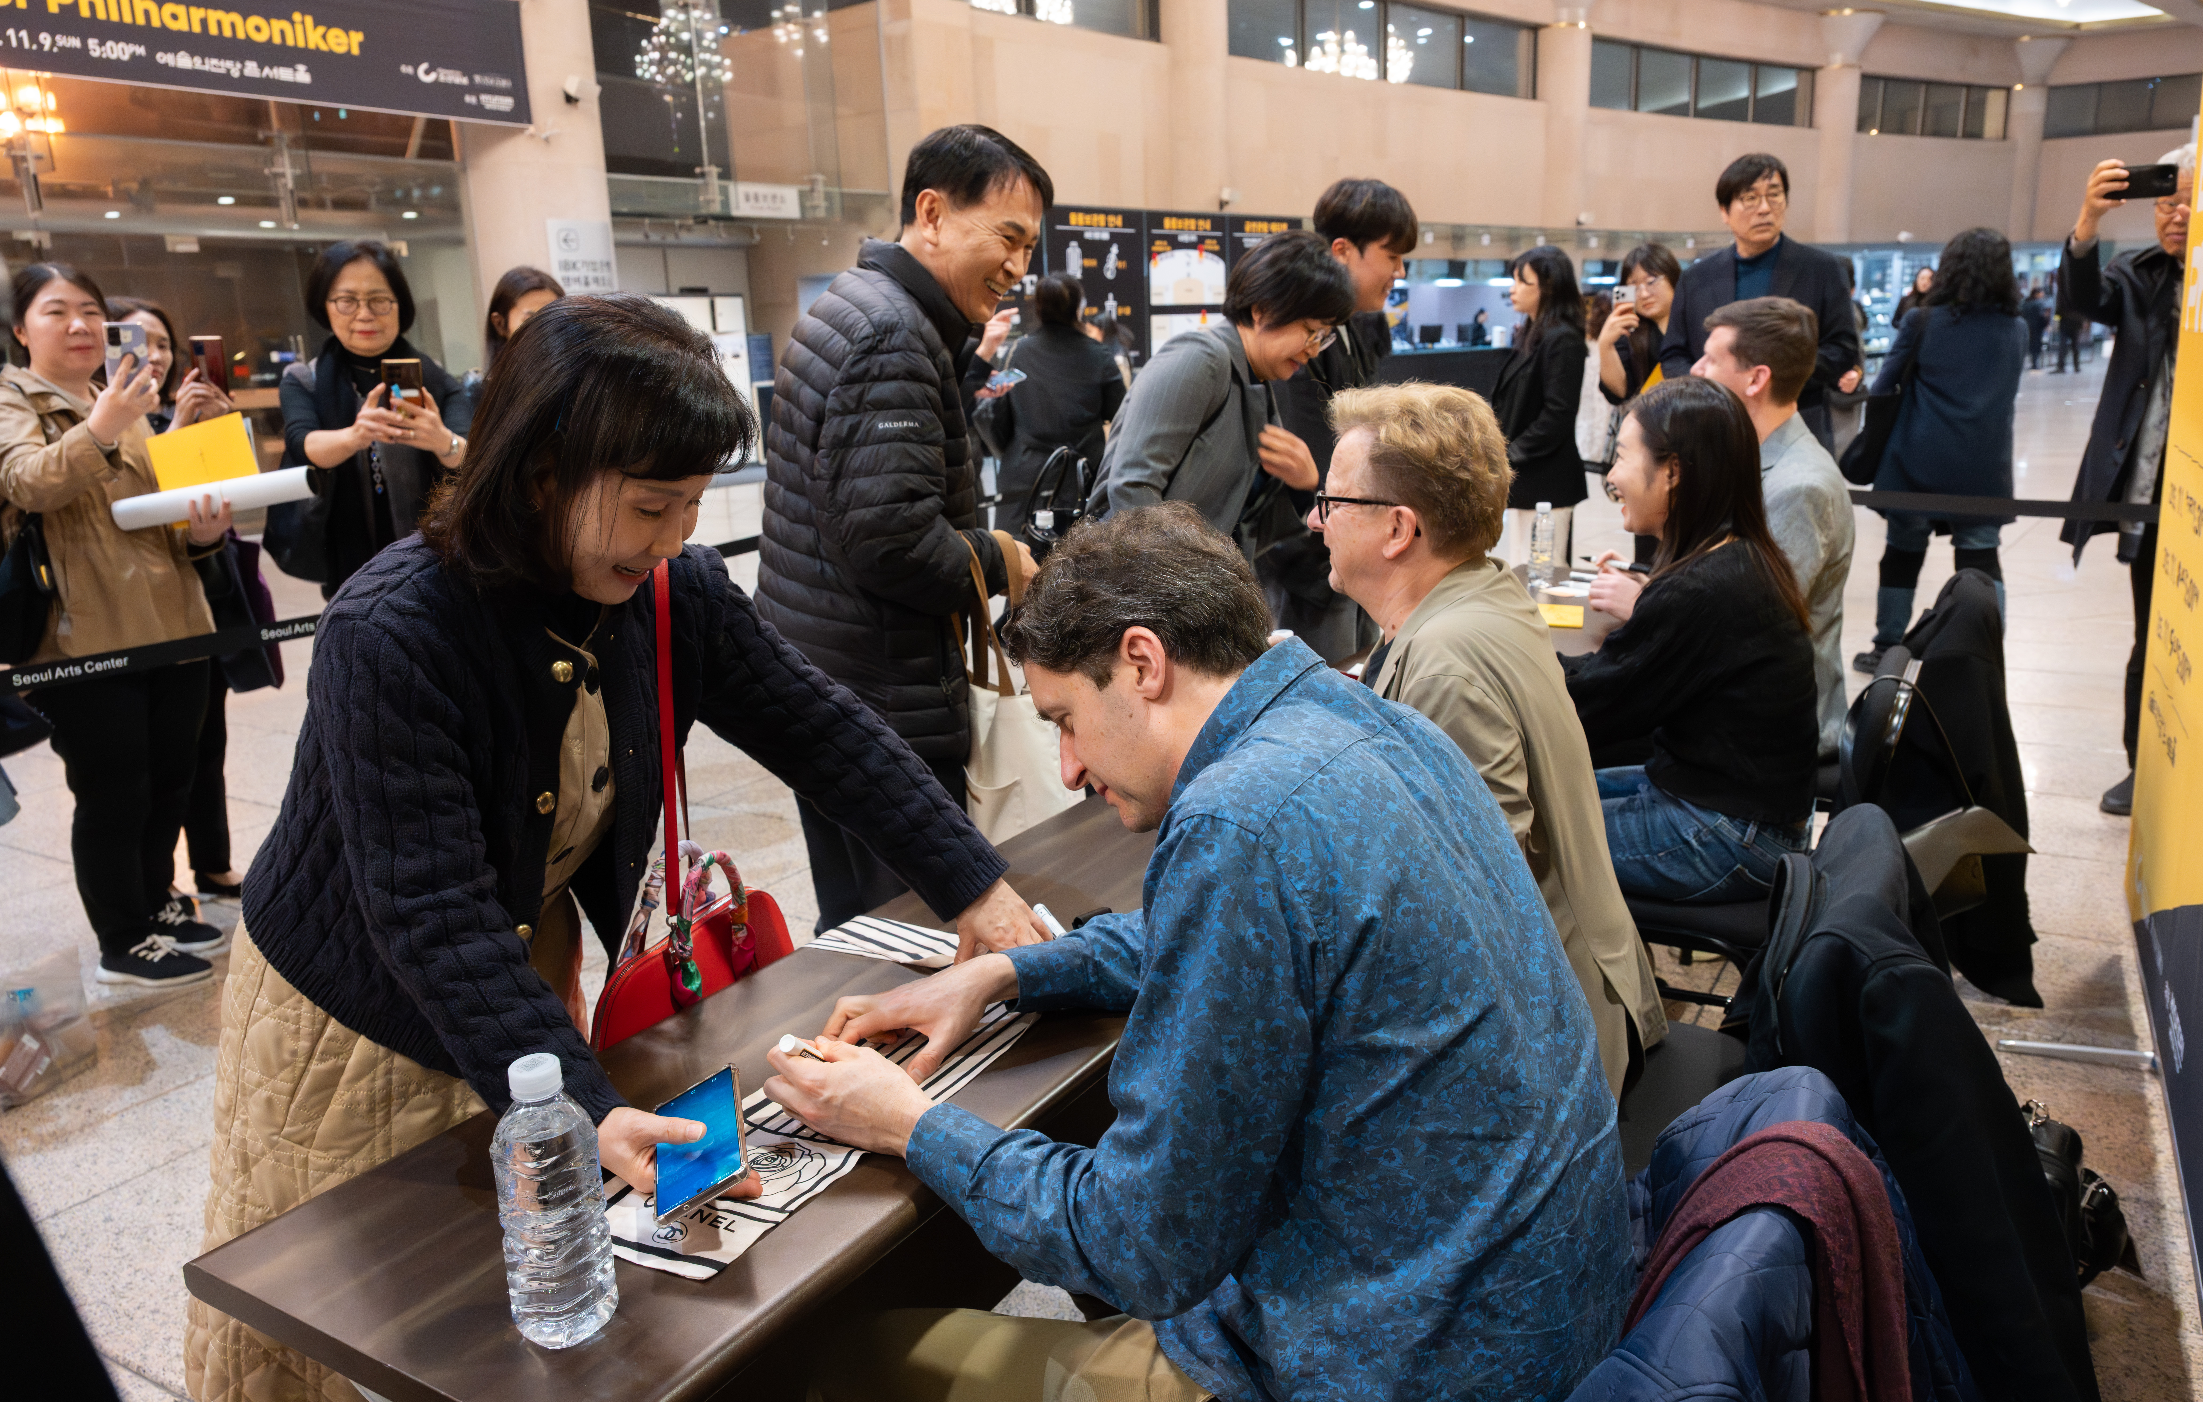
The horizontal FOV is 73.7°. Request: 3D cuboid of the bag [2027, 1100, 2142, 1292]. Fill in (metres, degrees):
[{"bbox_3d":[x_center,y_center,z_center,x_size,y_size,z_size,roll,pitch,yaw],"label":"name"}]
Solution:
[{"bbox_3d":[1.358,0.676,2.058,0.180,0.270,0.300,6,16,30],"label":"bag"}]

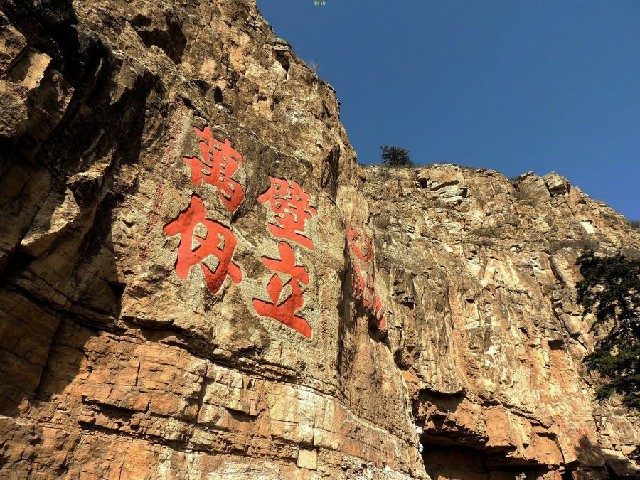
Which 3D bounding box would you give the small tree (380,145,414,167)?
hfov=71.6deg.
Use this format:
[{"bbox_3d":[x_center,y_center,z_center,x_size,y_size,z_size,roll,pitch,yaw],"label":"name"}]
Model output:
[{"bbox_3d":[5.939,-6.398,34.000,2.500,1.900,2.300,0,-28,0],"label":"small tree"}]

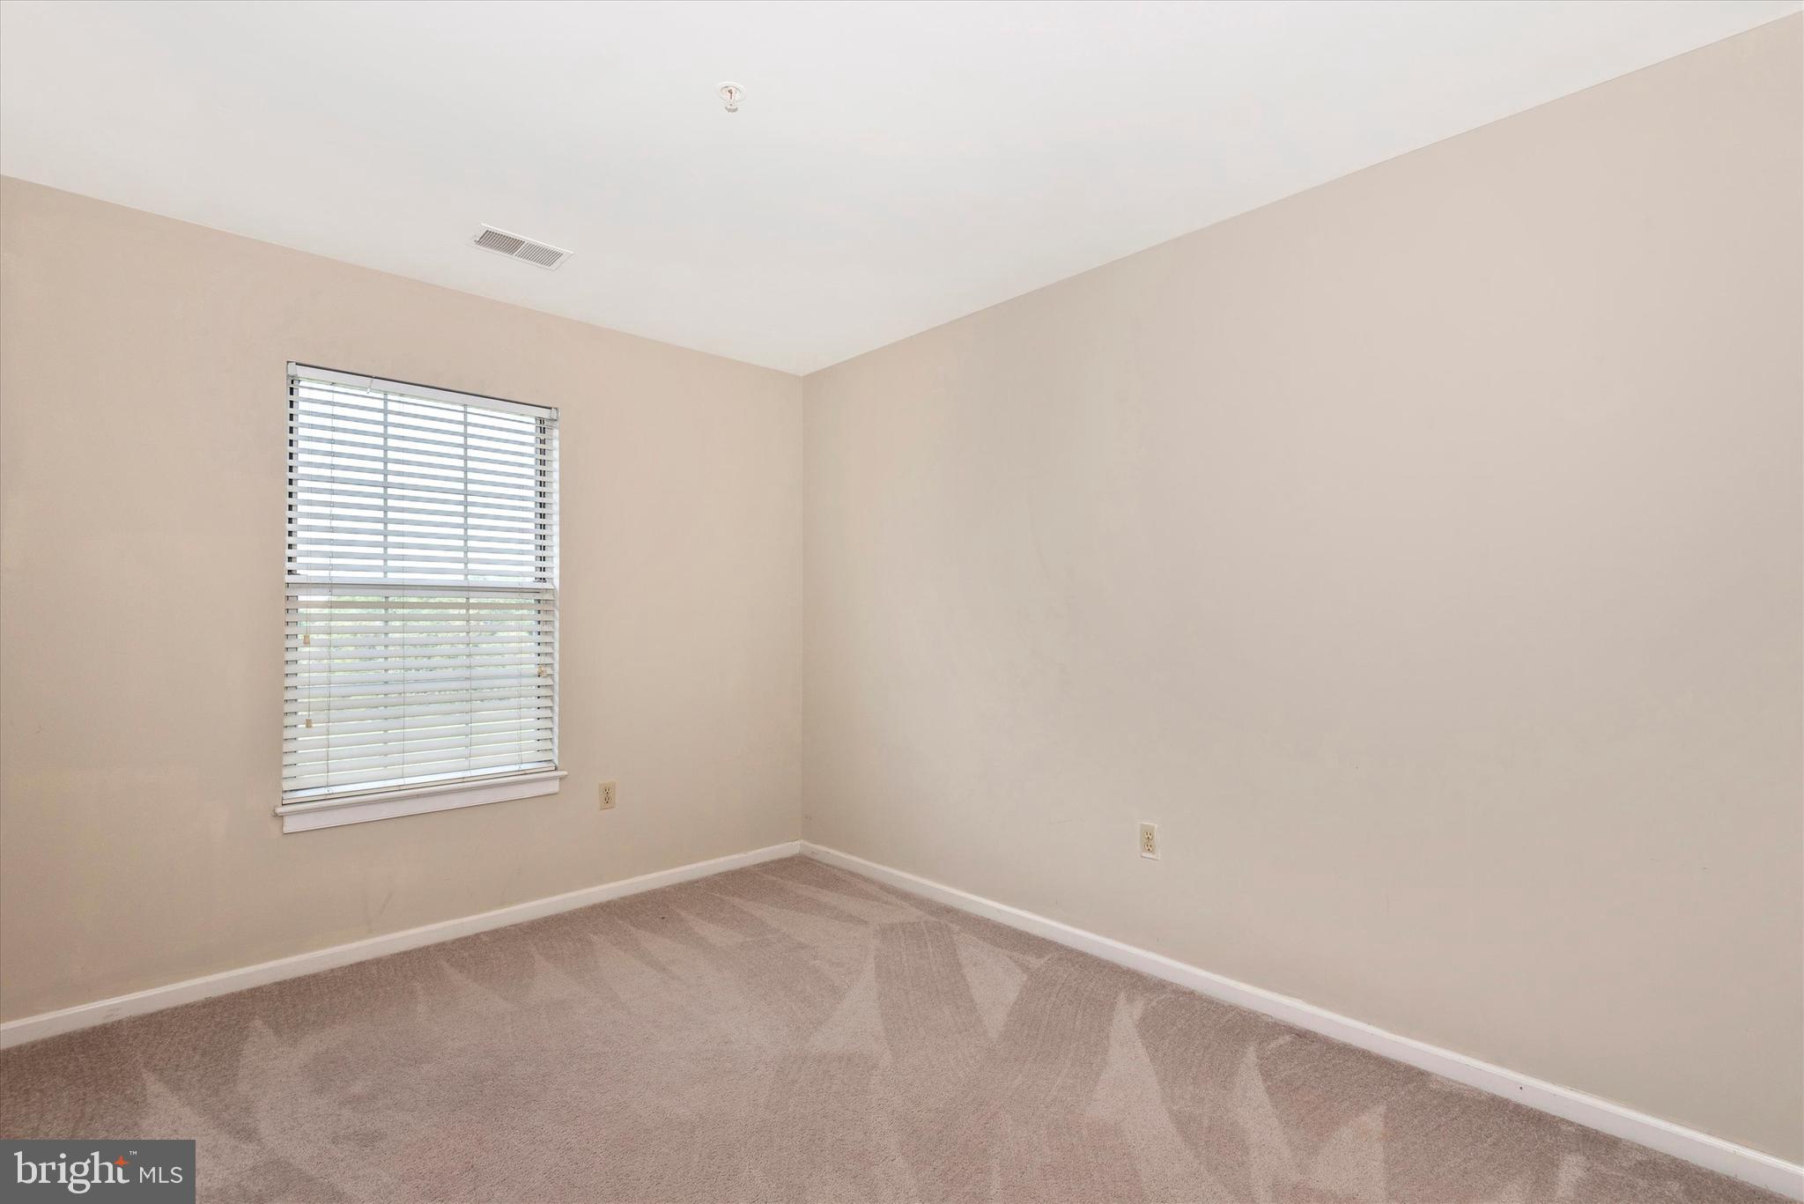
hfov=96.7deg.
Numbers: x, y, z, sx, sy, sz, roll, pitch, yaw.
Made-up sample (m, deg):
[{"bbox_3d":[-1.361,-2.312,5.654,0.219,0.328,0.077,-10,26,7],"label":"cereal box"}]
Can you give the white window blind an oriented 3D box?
[{"bbox_3d":[-1.770,-0.012,3.050,0.925,1.590,0.120,1,-2,-43],"label":"white window blind"}]

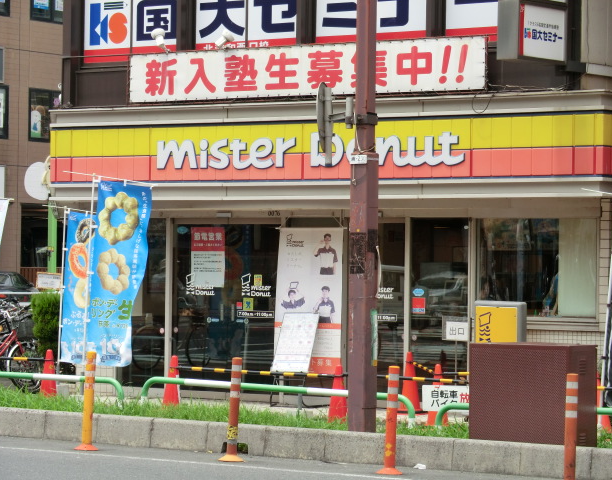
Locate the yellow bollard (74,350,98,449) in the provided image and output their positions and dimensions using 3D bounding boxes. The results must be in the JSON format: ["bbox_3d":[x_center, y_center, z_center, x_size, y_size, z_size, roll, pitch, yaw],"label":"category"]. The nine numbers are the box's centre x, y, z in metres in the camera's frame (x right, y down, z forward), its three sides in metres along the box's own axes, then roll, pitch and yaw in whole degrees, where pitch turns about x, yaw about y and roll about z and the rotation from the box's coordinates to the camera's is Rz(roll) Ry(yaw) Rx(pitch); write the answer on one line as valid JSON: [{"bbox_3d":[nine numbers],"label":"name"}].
[{"bbox_3d":[-1.796,1.330,18.784,0.200,0.800,0.200,1,0,0],"label":"yellow bollard"}]

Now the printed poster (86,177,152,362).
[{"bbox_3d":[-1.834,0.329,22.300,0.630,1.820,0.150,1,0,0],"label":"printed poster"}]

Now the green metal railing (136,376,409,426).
[{"bbox_3d":[-0.297,1.443,19.750,3.070,0.360,0.070,0,0,39],"label":"green metal railing"}]

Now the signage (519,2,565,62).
[{"bbox_3d":[2.394,-2.162,23.858,0.200,0.620,1.050,0,-1,36],"label":"signage"}]

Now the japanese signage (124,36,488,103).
[{"bbox_3d":[-0.085,-1.953,26.361,5.090,0.582,0.070,0,0,36],"label":"japanese signage"}]

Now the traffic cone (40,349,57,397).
[{"bbox_3d":[-2.790,1.538,24.698,0.330,0.690,0.330,0,0,36],"label":"traffic cone"}]

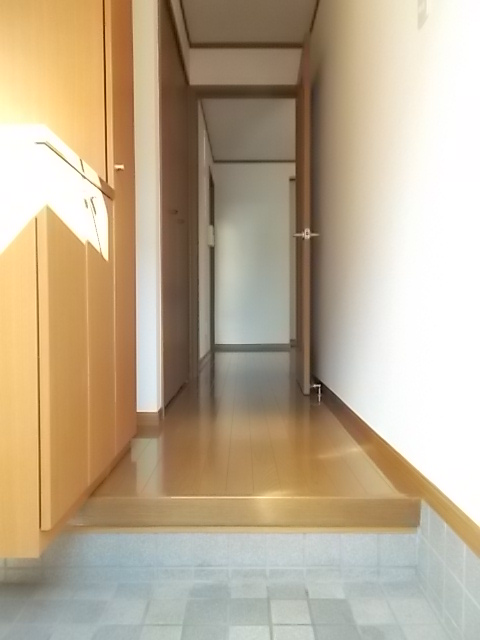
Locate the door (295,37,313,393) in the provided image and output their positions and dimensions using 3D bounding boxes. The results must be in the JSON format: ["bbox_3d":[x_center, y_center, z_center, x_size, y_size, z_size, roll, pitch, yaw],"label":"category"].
[{"bbox_3d":[0.396,-0.591,3.057,0.034,2.019,0.710,0,1,3],"label":"door"}]

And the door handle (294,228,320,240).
[{"bbox_3d":[0.382,-0.492,2.790,0.145,0.060,0.130,0,1,3],"label":"door handle"}]

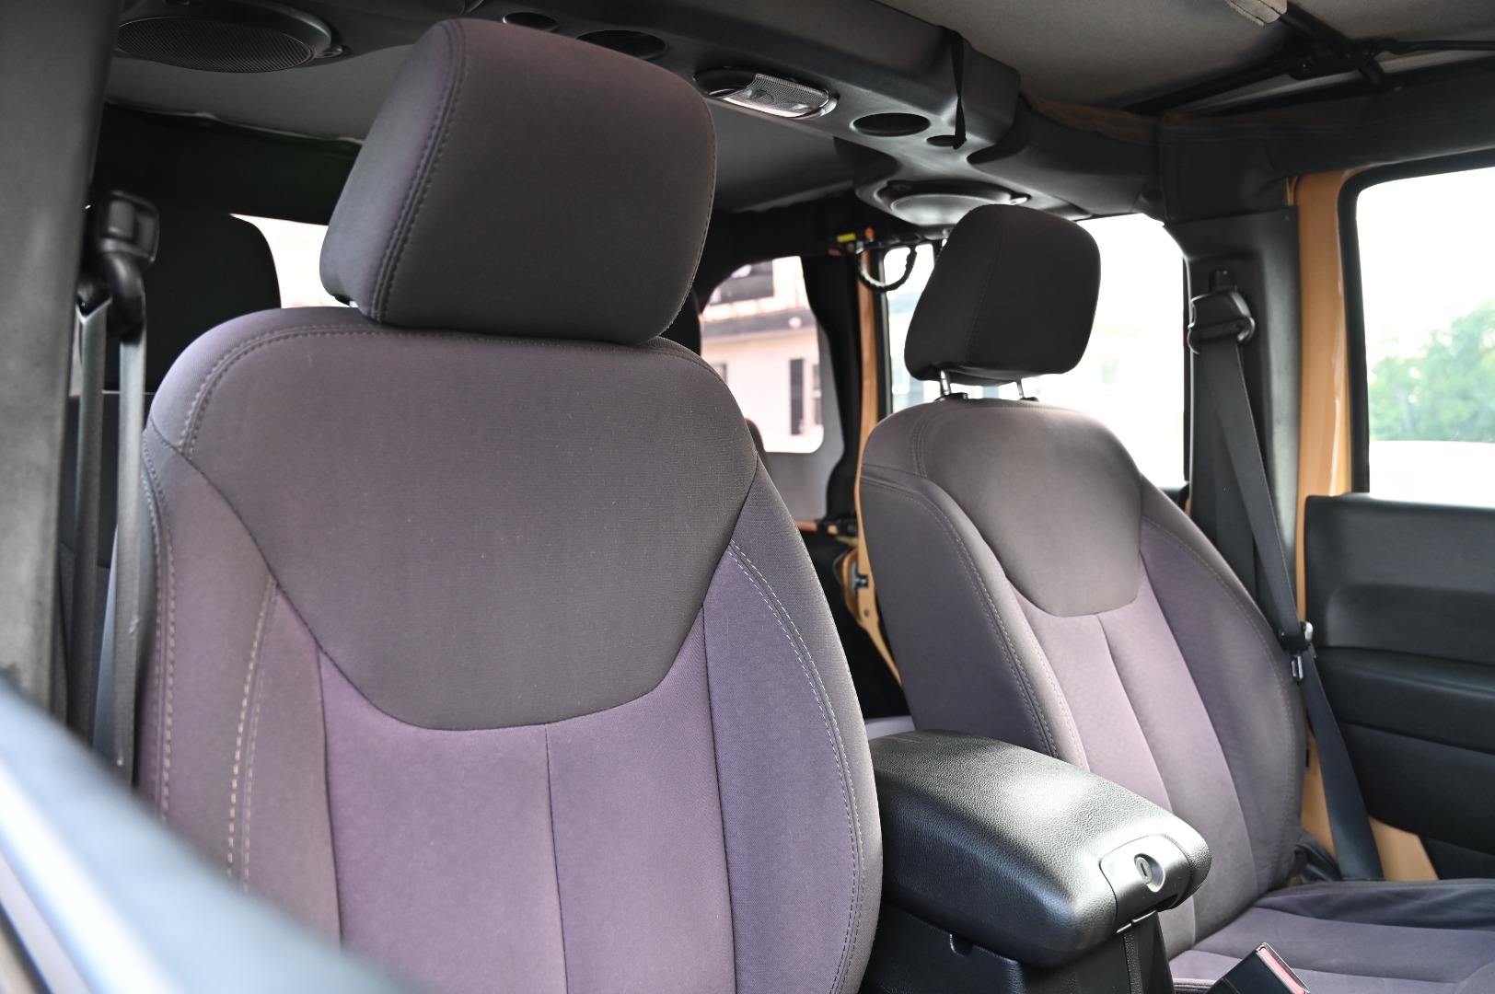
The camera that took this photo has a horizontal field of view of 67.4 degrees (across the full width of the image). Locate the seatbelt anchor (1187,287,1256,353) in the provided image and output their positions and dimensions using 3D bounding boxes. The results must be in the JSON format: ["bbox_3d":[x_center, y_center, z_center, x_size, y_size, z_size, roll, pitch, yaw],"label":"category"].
[{"bbox_3d":[0.567,-0.213,1.340,0.035,0.080,0.075,0,1,-38],"label":"seatbelt anchor"}]

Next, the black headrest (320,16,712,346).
[{"bbox_3d":[-0.156,-0.216,0.783,0.255,0.200,0.130,0,21,-38],"label":"black headrest"}]

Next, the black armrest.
[{"bbox_3d":[0.198,0.261,0.885,0.215,0.095,0.285,0,4,-38],"label":"black armrest"}]

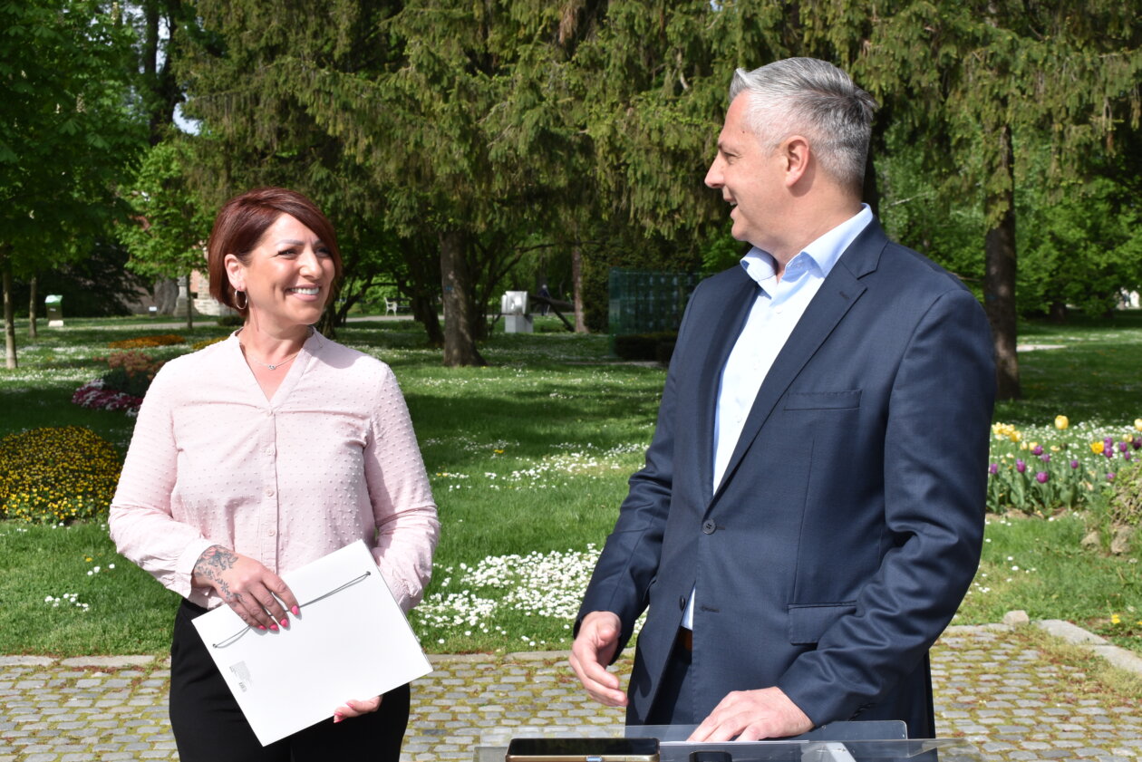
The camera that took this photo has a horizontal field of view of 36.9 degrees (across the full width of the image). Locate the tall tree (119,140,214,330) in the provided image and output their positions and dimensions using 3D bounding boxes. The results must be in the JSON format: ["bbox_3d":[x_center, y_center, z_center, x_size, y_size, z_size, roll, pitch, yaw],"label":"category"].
[{"bbox_3d":[-13.161,-4.868,56.816,3.900,6.400,3.900,0,3,0],"label":"tall tree"}]

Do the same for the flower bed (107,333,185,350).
[{"bbox_3d":[-10.656,-1.012,43.011,2.000,0.260,2.400,0,3,0],"label":"flower bed"}]

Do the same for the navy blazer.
[{"bbox_3d":[0.282,0.185,2.214,0.440,0.770,0.540,-3,4,-42],"label":"navy blazer"}]

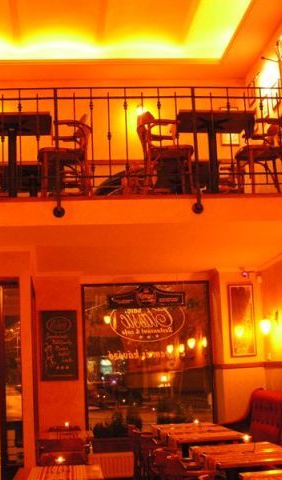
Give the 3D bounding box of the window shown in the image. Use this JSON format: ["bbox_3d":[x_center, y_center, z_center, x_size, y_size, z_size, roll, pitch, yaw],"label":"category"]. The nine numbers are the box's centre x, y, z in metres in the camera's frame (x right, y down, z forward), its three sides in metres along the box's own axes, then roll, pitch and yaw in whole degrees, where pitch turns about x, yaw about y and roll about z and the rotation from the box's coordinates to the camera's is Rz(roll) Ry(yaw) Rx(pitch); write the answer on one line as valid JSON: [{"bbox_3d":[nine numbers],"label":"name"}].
[{"bbox_3d":[0.106,1.470,8.490,1.607,1.898,0.100,-1,-11,-7],"label":"window"}]

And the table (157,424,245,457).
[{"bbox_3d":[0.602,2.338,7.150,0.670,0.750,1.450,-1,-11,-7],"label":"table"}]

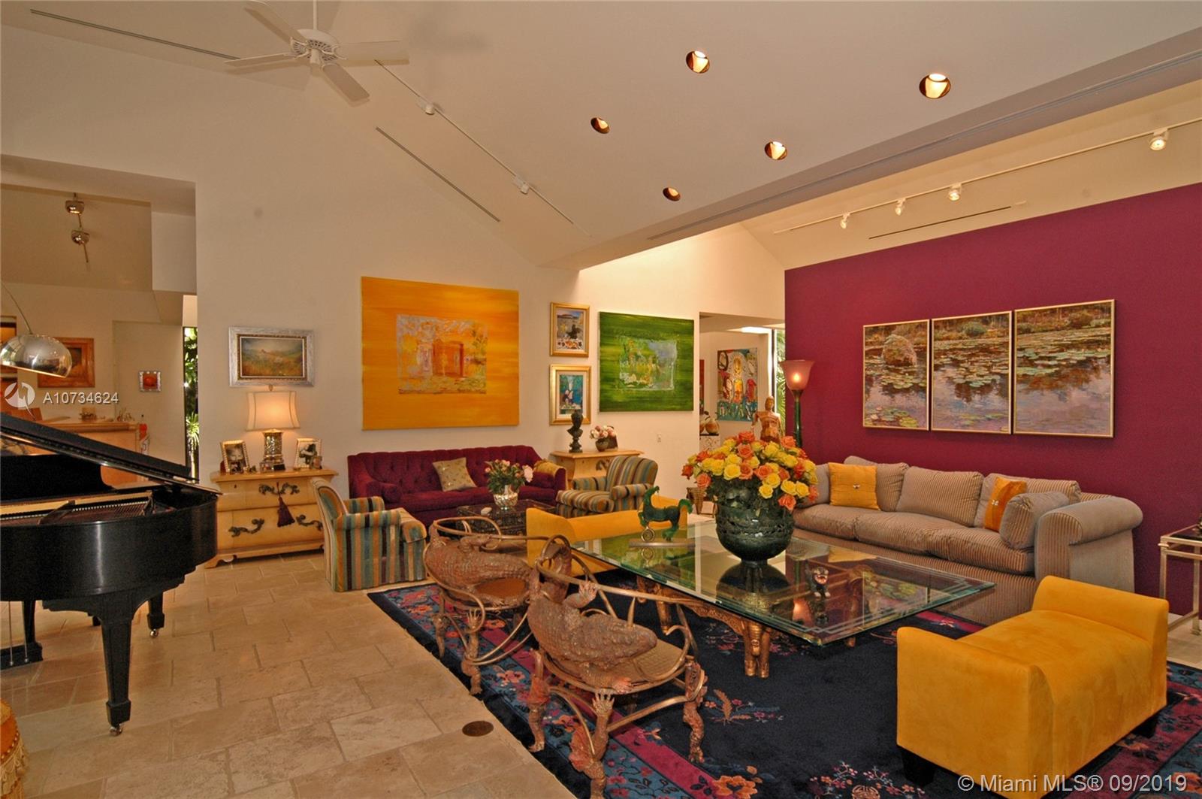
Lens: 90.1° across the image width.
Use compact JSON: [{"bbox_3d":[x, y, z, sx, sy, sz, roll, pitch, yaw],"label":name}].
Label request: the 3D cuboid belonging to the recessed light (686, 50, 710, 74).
[{"bbox_3d":[0.625,-2.162,3.812,0.162,0.070,0.162,33,-17,-29],"label":"recessed light"}]

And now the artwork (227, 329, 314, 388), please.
[{"bbox_3d":[-3.255,-0.408,5.950,0.724,0.570,0.050,0,0,-32],"label":"artwork"}]

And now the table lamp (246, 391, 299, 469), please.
[{"bbox_3d":[-3.159,0.278,5.769,0.440,0.799,0.320,0,0,-32],"label":"table lamp"}]

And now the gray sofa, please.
[{"bbox_3d":[2.685,1.049,4.945,1.150,0.929,2.465,0,1,-33],"label":"gray sofa"}]

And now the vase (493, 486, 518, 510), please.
[{"bbox_3d":[-0.907,0.938,5.709,0.245,0.215,0.245,0,1,0],"label":"vase"}]

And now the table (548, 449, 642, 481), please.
[{"bbox_3d":[-0.034,1.058,7.635,1.020,0.800,0.540,0,0,-32],"label":"table"}]

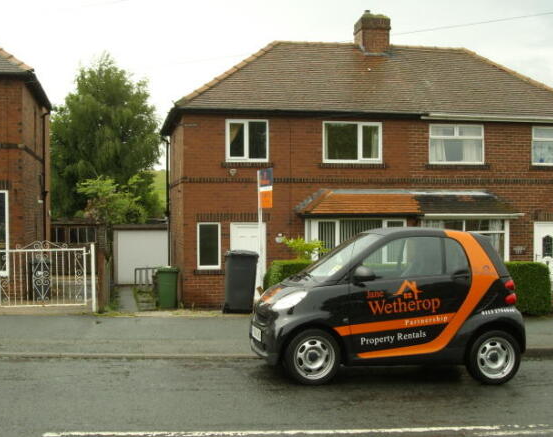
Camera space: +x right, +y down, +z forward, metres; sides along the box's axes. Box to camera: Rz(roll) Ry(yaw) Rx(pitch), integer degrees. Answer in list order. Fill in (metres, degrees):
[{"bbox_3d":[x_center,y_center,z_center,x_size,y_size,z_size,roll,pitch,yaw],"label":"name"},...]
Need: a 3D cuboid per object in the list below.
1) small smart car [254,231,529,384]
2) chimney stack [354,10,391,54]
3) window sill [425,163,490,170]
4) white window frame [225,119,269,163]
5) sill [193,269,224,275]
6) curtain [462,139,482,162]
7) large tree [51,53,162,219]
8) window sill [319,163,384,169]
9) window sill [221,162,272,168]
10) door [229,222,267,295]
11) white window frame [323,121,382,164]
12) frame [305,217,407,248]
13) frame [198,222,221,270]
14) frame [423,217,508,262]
[{"bbox_3d":[1.080,0.863,8.100,2.695,1.530,1.570,2,0,-12],"label":"small smart car"},{"bbox_3d":[2.717,-5.222,21.599,0.842,1.213,0.750,0,0,-12],"label":"chimney stack"},{"bbox_3d":[4.730,-1.350,19.890,1.810,0.123,0.160,0,0,-12],"label":"window sill"},{"bbox_3d":[-0.735,-1.952,19.133,1.104,1.083,0.100,0,0,-12],"label":"white window frame"},{"bbox_3d":[-1.646,1.306,18.504,0.750,0.122,0.160,0,0,-12],"label":"sill"},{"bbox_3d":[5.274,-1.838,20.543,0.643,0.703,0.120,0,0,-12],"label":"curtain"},{"bbox_3d":[-7.945,-2.584,35.000,5.174,10.168,5.174,0,0,-12],"label":"large tree"},{"bbox_3d":[1.976,-1.344,19.651,1.795,0.121,0.150,0,0,-12],"label":"window sill"},{"bbox_3d":[-0.744,-1.326,19.072,1.310,0.125,0.150,0,0,-12],"label":"window sill"},{"bbox_3d":[-0.704,1.104,18.791,0.889,1.996,0.100,0,0,-12],"label":"door"},{"bbox_3d":[1.981,-1.962,19.711,1.627,1.085,0.100,0,0,-12],"label":"white window frame"},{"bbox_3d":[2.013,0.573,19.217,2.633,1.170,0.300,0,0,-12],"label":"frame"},{"bbox_3d":[-1.651,0.680,18.554,0.579,1.155,0.100,0,0,-12],"label":"frame"},{"bbox_3d":[4.816,0.597,19.326,2.438,1.246,0.120,0,0,-12],"label":"frame"}]

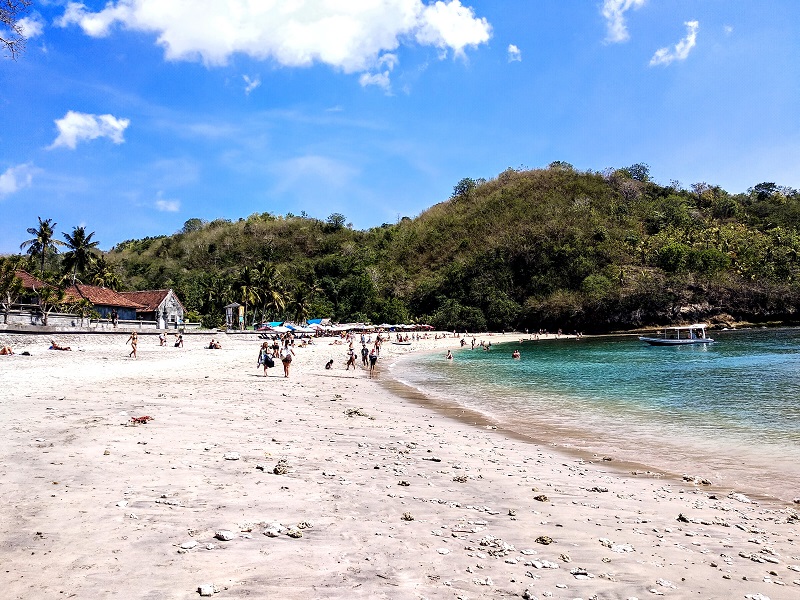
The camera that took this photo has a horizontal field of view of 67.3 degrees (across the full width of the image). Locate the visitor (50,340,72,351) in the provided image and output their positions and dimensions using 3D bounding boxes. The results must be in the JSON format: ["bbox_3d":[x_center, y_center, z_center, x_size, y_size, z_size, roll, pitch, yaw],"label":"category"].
[{"bbox_3d":[-24.237,3.313,43.000,1.600,0.620,0.550,0,0,0],"label":"visitor"}]

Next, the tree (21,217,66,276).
[{"bbox_3d":[-45.746,-3.652,77.000,5.700,14.000,5.700,0,-2,0],"label":"tree"}]

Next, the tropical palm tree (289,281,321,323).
[{"bbox_3d":[-18.147,1.128,113.000,6.000,9.600,6.000,0,-2,0],"label":"tropical palm tree"}]

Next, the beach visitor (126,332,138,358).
[{"bbox_3d":[-16.261,2.715,36.500,0.550,1.650,0.550,-2,-3,45],"label":"beach visitor"}]

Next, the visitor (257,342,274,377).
[{"bbox_3d":[-6.470,2.866,28.800,0.700,1.650,0.500,0,-2,11],"label":"visitor"}]

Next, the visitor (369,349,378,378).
[{"bbox_3d":[-1.808,4.128,41.000,0.520,1.570,0.380,0,-2,0],"label":"visitor"}]

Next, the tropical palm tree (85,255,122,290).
[{"bbox_3d":[-42.435,-1.288,86.000,5.500,10.450,5.500,0,-2,0],"label":"tropical palm tree"}]

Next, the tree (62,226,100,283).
[{"bbox_3d":[-43.463,-3.070,82.000,5.400,13.920,5.400,0,-2,0],"label":"tree"}]

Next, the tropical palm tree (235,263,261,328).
[{"bbox_3d":[-22.661,-0.592,89.000,4.600,9.330,4.600,0,-2,0],"label":"tropical palm tree"}]

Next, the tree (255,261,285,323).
[{"bbox_3d":[-19.621,-0.974,90.000,5.000,9.890,5.000,0,-2,0],"label":"tree"}]

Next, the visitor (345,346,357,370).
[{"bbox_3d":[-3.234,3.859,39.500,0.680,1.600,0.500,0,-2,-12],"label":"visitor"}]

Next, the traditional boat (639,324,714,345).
[{"bbox_3d":[41.413,5.167,90.000,11.200,3.000,2.500,0,-2,-12],"label":"traditional boat"}]

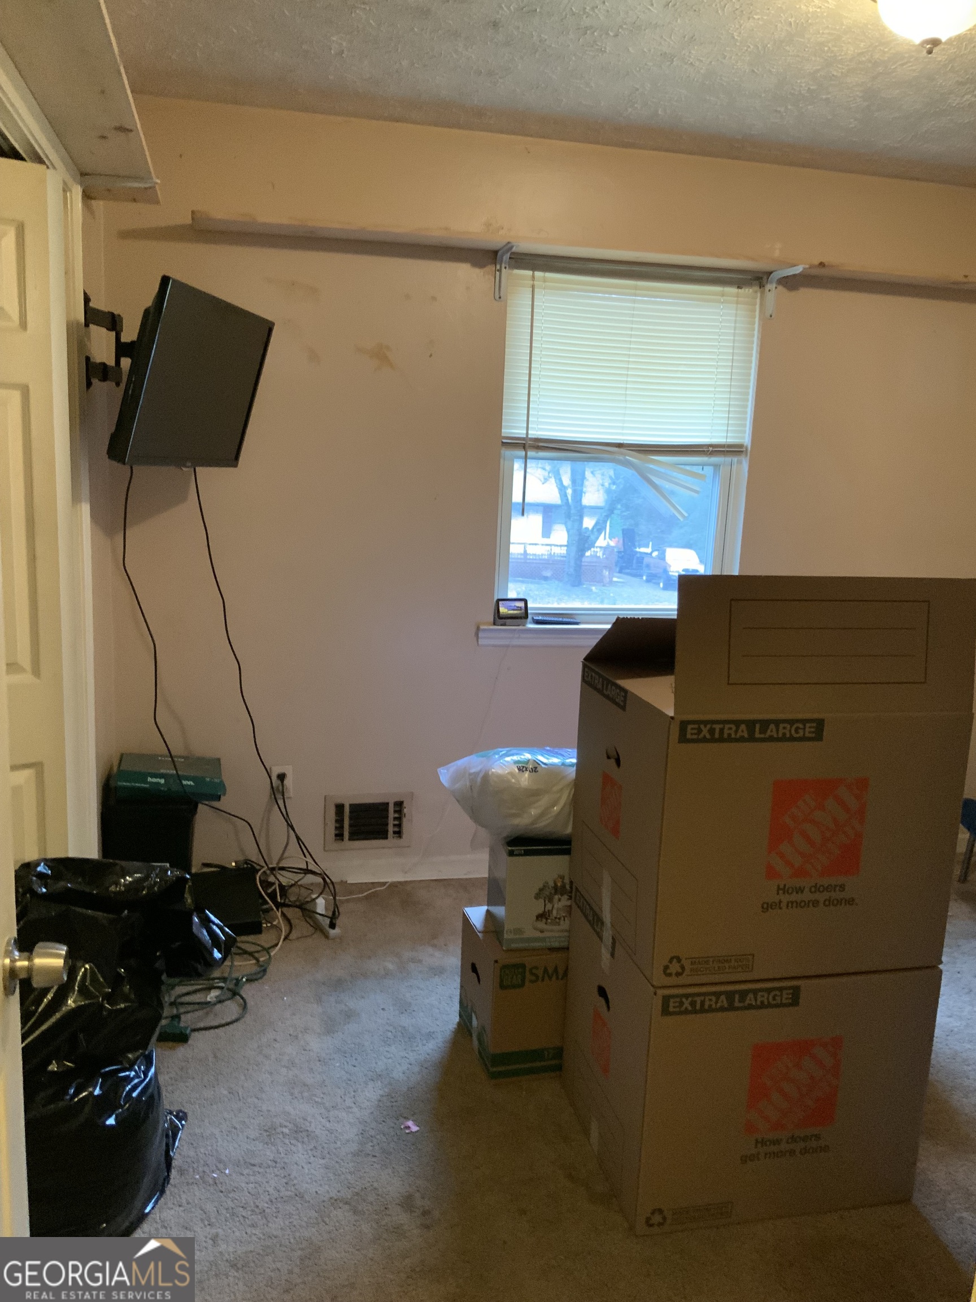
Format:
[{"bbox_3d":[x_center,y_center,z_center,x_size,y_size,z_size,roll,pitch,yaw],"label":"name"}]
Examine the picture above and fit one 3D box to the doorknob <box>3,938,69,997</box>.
[{"bbox_3d":[-0.496,0.346,1.200,0.064,0.063,0.063,1,11,-9],"label":"doorknob"}]

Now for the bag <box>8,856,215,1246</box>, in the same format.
[{"bbox_3d":[-0.858,0.760,2.162,0.490,0.630,0.510,0,11,-13],"label":"bag"}]

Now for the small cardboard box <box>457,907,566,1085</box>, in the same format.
[{"bbox_3d":[0.172,0.850,2.796,0.420,0.310,0.300,-1,11,-16],"label":"small cardboard box"}]

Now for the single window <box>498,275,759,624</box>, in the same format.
[{"bbox_3d":[0.473,-0.683,3.769,0.895,1.145,0.100,0,10,-13],"label":"single window"}]

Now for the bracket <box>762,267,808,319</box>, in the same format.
[{"bbox_3d":[0.995,-1.205,3.663,0.036,0.160,0.180,0,10,-13],"label":"bracket"}]

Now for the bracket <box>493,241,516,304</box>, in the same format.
[{"bbox_3d":[0.064,-1.197,3.455,0.036,0.160,0.165,0,10,-13],"label":"bracket"}]

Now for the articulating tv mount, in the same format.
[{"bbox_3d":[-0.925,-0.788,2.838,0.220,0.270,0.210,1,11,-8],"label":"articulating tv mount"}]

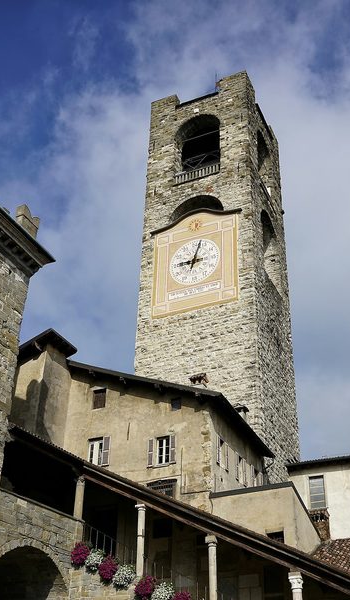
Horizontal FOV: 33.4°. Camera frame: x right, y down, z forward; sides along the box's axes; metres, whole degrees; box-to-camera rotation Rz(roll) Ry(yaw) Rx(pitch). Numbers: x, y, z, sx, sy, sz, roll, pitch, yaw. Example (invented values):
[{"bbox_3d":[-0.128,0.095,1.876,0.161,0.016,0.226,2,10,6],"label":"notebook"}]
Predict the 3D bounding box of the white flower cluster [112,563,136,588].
[{"bbox_3d":[-1.916,10.248,21.697,0.740,0.820,0.600,-15,-33,25],"label":"white flower cluster"}]

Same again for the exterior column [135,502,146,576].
[{"bbox_3d":[-1.249,8.561,20.802,0.310,2.411,0.310,1,-26,1],"label":"exterior column"}]

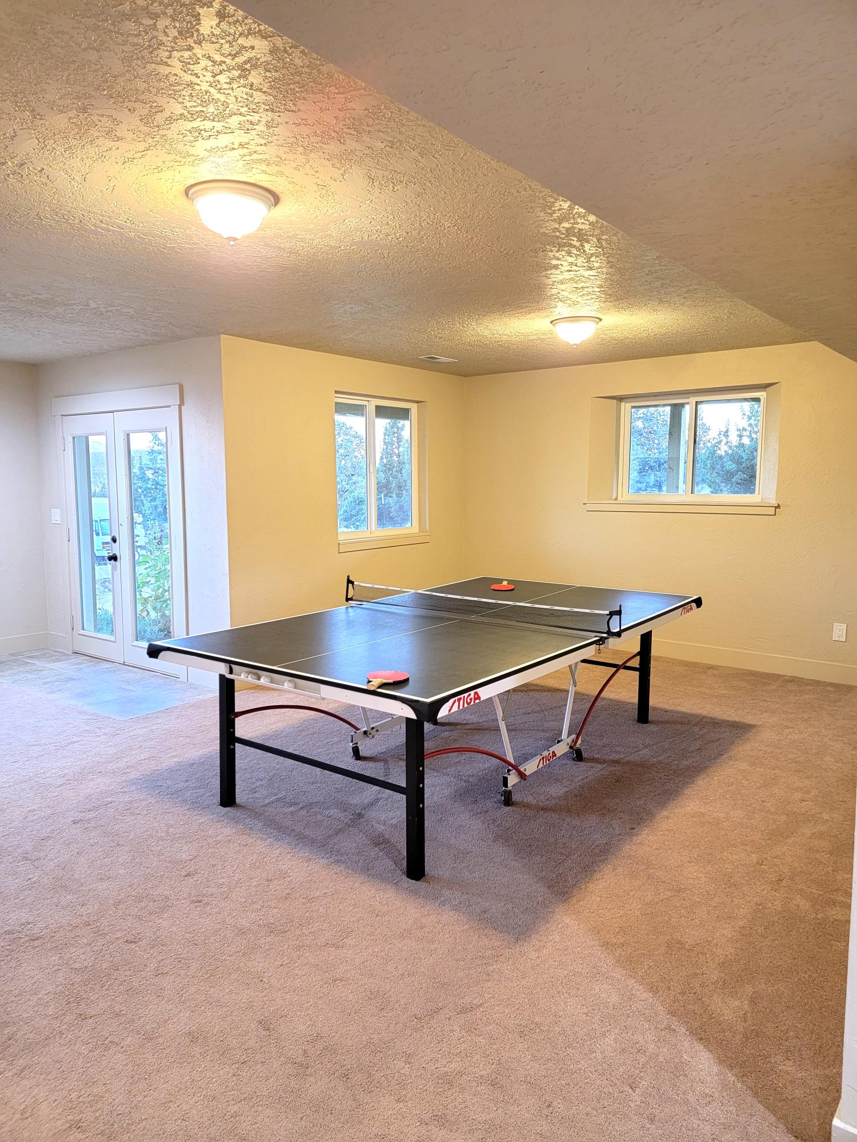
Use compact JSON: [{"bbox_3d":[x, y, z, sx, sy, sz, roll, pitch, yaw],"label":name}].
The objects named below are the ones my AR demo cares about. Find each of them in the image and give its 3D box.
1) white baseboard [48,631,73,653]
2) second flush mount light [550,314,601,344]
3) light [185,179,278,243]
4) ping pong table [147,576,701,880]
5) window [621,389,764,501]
[{"bbox_3d":[-3.143,0.622,6.747,0.360,0.145,0.018,5,9,35],"label":"white baseboard"},{"bbox_3d":[0.883,-1.416,4.739,0.309,0.155,0.309,5,9,36],"label":"second flush mount light"},{"bbox_3d":[-0.638,-1.148,2.599,0.304,0.157,0.304,0,7,0],"label":"light"},{"bbox_3d":[0.204,0.564,4.247,1.690,0.916,2.803,5,9,36],"label":"ping pong table"},{"bbox_3d":[2.179,-1.024,6.612,1.194,0.891,0.101,5,9,36],"label":"window"}]

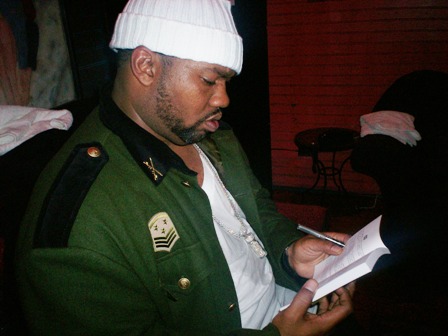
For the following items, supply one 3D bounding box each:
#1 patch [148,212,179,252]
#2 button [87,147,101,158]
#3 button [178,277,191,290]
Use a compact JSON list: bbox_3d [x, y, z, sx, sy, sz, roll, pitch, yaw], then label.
[{"bbox_3d":[-0.091,0.098,0.710,0.050,0.064,0.005,-27,12,-40],"label":"patch"},{"bbox_3d":[-0.198,-0.024,0.710,0.020,0.008,0.020,19,34,-12],"label":"button"},{"bbox_3d":[-0.061,0.180,0.725,0.020,0.020,0.008,-25,5,-29],"label":"button"}]

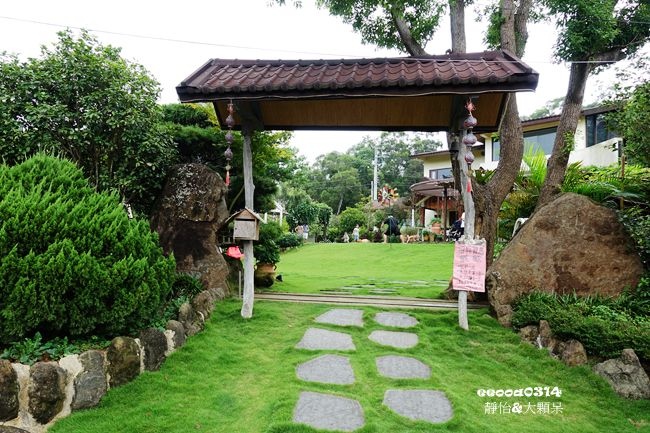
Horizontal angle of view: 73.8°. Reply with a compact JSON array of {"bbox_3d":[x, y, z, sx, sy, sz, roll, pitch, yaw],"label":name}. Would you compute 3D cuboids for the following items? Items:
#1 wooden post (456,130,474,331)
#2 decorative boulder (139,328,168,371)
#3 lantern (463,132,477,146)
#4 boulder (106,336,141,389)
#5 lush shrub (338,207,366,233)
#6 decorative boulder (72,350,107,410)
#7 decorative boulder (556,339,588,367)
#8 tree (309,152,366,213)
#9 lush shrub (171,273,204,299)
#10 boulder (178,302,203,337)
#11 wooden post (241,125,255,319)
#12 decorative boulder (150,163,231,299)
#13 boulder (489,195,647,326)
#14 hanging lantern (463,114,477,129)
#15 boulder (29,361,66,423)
[{"bbox_3d":[1.842,0.184,5.700,0.220,2.650,0.190,0,0,0],"label":"wooden post"},{"bbox_3d":[-1.409,1.093,3.560,0.220,0.340,0.260,0,-1,0],"label":"decorative boulder"},{"bbox_3d":[1.389,-0.735,4.150,0.130,0.130,0.130,0,-1,0],"label":"lantern"},{"bbox_3d":[-1.828,1.325,3.930,0.320,0.470,0.380,0,0,14],"label":"boulder"},{"bbox_3d":[1.587,0.317,25.000,1.650,1.800,1.600,0,0,0],"label":"lush shrub"},{"bbox_3d":[-1.840,1.287,3.400,0.320,0.470,0.360,0,0,14],"label":"decorative boulder"},{"bbox_3d":[2.085,1.146,3.650,0.270,0.240,0.230,0,-1,0],"label":"decorative boulder"},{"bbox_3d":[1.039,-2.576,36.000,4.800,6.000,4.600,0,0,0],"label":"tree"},{"bbox_3d":[-1.603,0.804,5.050,0.400,0.310,0.360,0,-1,0],"label":"lush shrub"},{"bbox_3d":[-1.351,1.034,4.350,0.220,0.330,0.260,0,-1,0],"label":"boulder"},{"bbox_3d":[-0.859,0.044,4.800,0.140,2.200,0.140,0,-1,0],"label":"wooden post"},{"bbox_3d":[-1.832,0.191,5.900,1.080,1.840,0.900,0,-1,0],"label":"decorative boulder"},{"bbox_3d":[3.414,0.610,6.150,2.200,1.900,1.300,0,0,18],"label":"boulder"},{"bbox_3d":[1.394,-0.907,4.150,0.130,0.130,0.130,0,-1,0],"label":"hanging lantern"},{"bbox_3d":[-1.937,1.238,3.030,0.320,0.460,0.360,0,0,14],"label":"boulder"}]

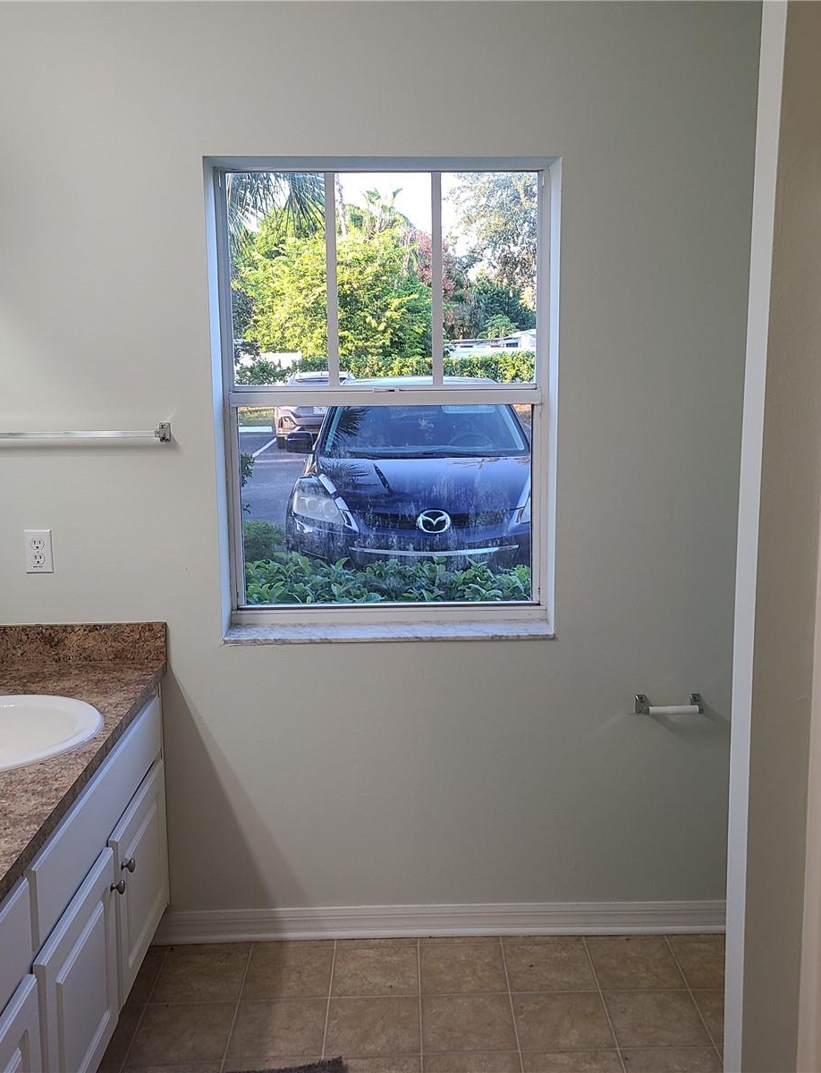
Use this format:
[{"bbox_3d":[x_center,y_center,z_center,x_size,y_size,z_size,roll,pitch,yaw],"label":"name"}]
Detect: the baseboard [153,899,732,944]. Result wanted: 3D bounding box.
[{"bbox_3d":[0.088,1.071,2.978,1.623,0.090,0.015,-1,10,0],"label":"baseboard"}]

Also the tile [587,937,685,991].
[{"bbox_3d":[0.595,1.139,2.840,0.229,0.010,0.229,-1,10,0],"label":"tile"}]

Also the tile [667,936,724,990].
[{"bbox_3d":[0.817,1.130,2.847,0.217,0.010,0.240,-1,10,0],"label":"tile"}]

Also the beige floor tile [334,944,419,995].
[{"bbox_3d":[-0.092,1.151,2.839,0.229,0.010,0.240,-1,10,0],"label":"beige floor tile"}]

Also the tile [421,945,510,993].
[{"bbox_3d":[0.138,1.148,2.836,0.229,0.010,0.229,-1,10,0],"label":"tile"}]

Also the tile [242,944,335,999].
[{"bbox_3d":[-0.320,1.156,2.837,0.229,0.010,0.240,-1,10,0],"label":"tile"}]

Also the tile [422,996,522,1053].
[{"bbox_3d":[0.140,1.187,2.611,0.229,0.010,0.229,-1,10,0],"label":"tile"}]

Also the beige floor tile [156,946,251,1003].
[{"bbox_3d":[-0.548,1.161,2.830,0.229,0.010,0.229,-1,10,0],"label":"beige floor tile"}]

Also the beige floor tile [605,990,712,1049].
[{"bbox_3d":[0.597,1.178,2.615,0.229,0.010,0.229,-1,10,0],"label":"beige floor tile"}]

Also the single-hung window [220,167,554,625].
[{"bbox_3d":[-0.063,-0.353,2.864,0.882,1.223,0.100,-1,10,0],"label":"single-hung window"}]

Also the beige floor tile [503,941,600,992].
[{"bbox_3d":[0.365,1.140,2.843,0.229,0.010,0.240,-1,10,0],"label":"beige floor tile"}]

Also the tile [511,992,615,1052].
[{"bbox_3d":[0.369,1.182,2.613,0.229,0.010,0.229,-1,10,0],"label":"tile"}]

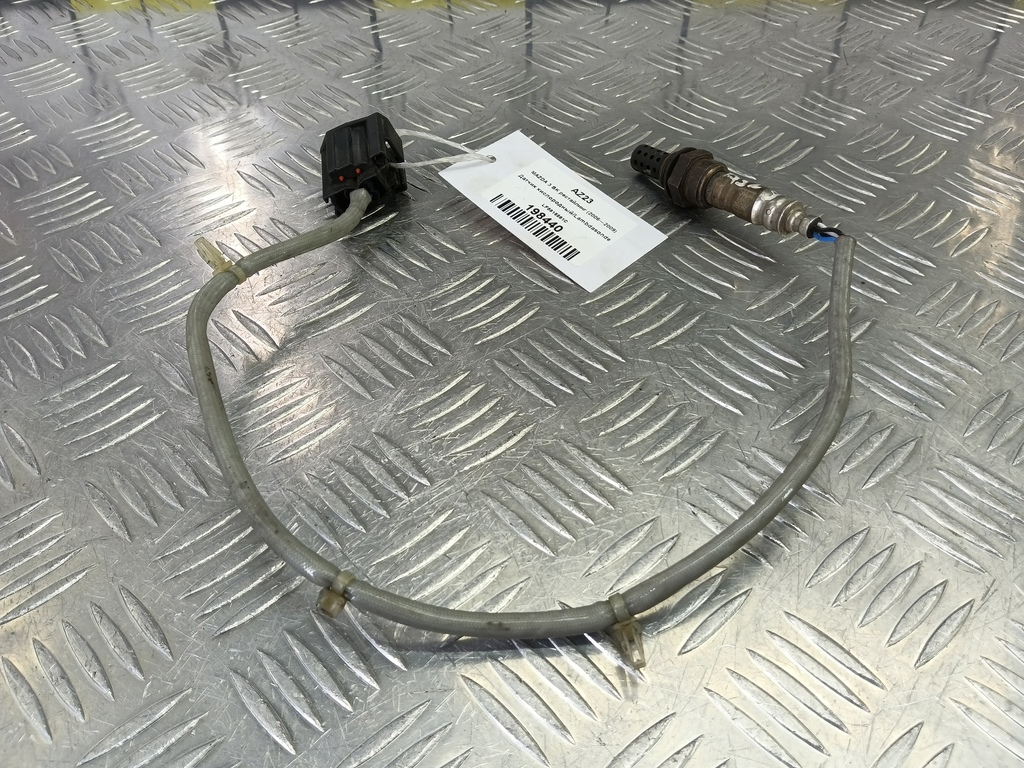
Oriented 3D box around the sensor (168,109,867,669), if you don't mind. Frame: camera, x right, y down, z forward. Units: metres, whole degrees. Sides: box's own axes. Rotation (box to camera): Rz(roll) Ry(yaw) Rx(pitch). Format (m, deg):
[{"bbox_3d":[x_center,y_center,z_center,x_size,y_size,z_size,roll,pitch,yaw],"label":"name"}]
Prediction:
[{"bbox_3d":[0.006,-0.023,0.251,0.257,0.034,0.237,-1,53,0],"label":"sensor"}]

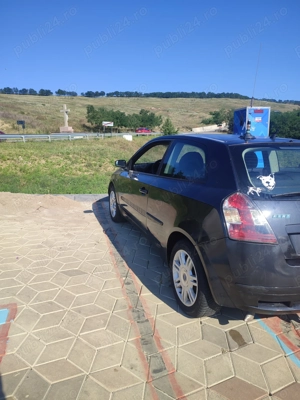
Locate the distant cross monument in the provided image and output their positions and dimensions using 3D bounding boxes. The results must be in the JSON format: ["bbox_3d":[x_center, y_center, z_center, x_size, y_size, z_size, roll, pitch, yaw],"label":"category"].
[{"bbox_3d":[-16.979,-16.670,57.000,2.400,5.650,1.400,8,14,29],"label":"distant cross monument"}]

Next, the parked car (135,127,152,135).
[{"bbox_3d":[-1.420,-15.709,63.500,1.750,1.500,4.200,7,14,26],"label":"parked car"}]

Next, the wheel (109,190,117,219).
[{"bbox_3d":[-0.532,0.069,4.553,0.190,0.440,0.440,-4,13,-20],"label":"wheel"}]

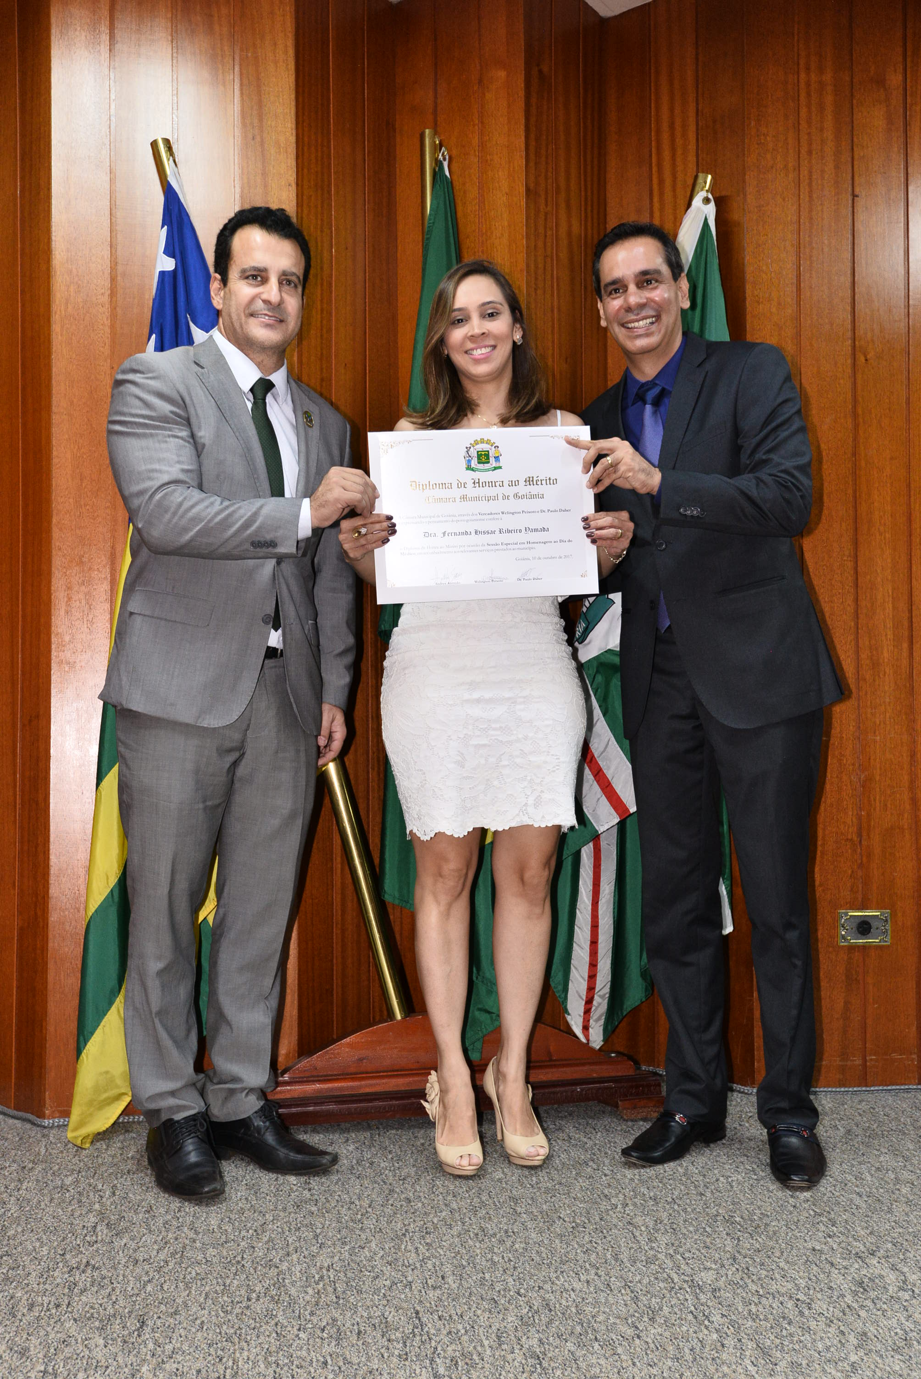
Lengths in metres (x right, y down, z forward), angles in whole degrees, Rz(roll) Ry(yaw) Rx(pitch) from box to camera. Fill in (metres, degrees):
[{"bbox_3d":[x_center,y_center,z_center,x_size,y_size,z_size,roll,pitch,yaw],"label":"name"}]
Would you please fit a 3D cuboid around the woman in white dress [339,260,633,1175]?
[{"bbox_3d":[0.048,0.035,2.520,0.530,1.710,0.390,0,-1,2],"label":"woman in white dress"}]

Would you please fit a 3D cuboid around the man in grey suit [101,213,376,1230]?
[{"bbox_3d":[-0.415,-0.006,2.490,0.510,1.795,0.410,0,-1,-25],"label":"man in grey suit"}]

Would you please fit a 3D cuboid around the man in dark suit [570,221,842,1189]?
[{"bbox_3d":[0.467,0.000,2.530,0.510,1.775,0.410,-1,-1,25],"label":"man in dark suit"}]

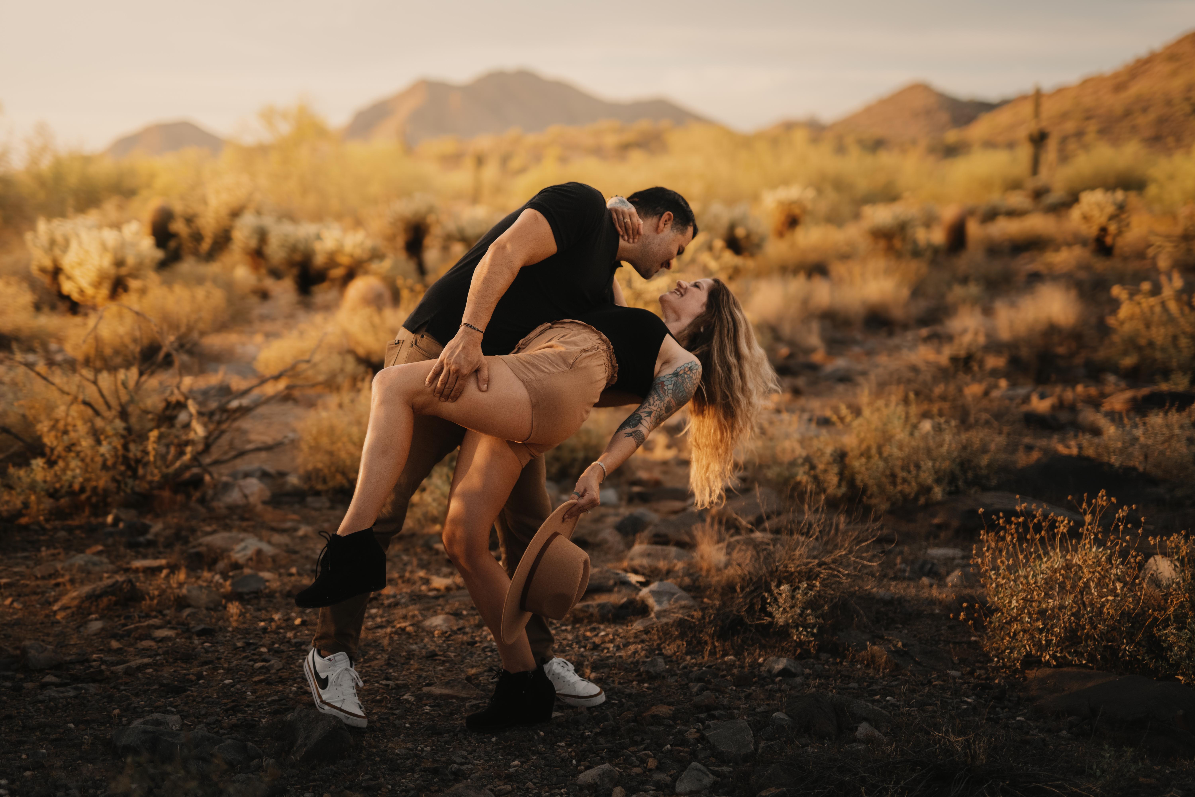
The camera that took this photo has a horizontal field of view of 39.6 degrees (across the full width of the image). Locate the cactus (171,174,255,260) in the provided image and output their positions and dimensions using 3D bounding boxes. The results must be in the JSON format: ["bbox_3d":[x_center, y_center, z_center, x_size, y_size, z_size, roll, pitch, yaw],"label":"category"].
[{"bbox_3d":[-5.908,-2.756,25.394,1.305,1.336,1.201,0,8,0],"label":"cactus"}]

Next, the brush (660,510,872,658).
[{"bbox_3d":[0.507,0.497,4.966,0.630,0.380,0.550,0,8,0],"label":"brush"}]

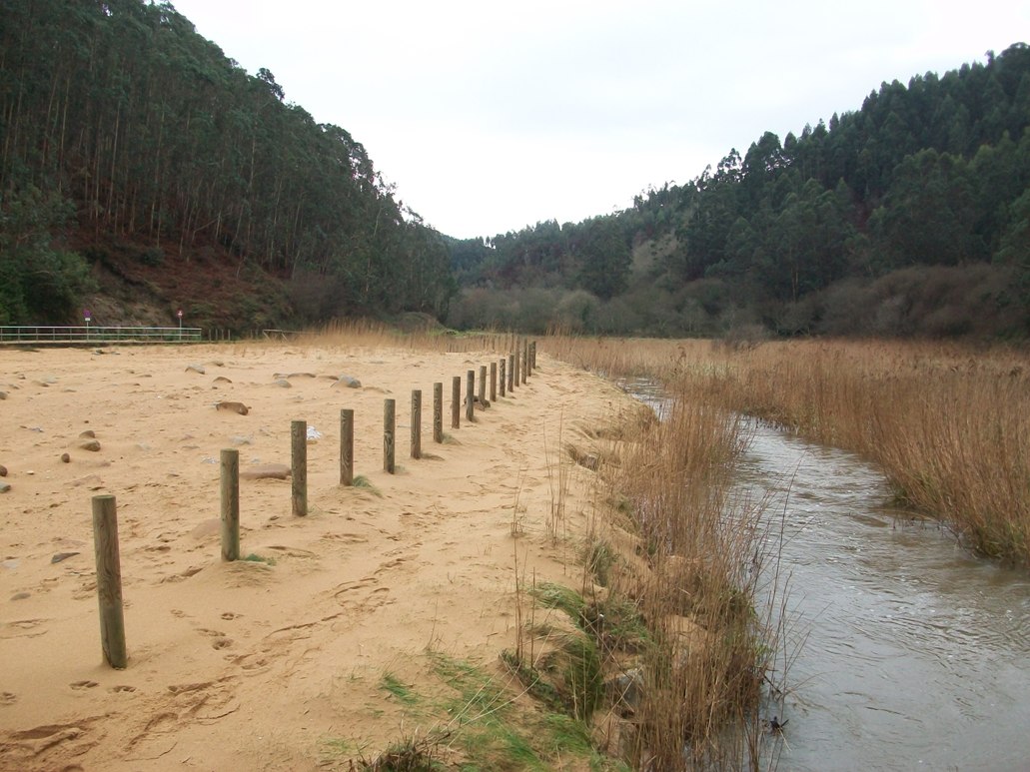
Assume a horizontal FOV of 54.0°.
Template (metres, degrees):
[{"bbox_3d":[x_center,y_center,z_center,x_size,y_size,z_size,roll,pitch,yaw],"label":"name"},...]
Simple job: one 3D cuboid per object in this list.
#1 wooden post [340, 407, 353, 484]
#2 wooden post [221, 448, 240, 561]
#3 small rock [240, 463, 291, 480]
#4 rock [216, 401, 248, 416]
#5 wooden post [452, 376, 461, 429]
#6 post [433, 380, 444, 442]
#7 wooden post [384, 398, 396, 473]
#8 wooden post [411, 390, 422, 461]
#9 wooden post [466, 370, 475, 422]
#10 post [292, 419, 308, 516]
[{"bbox_3d":[-1.575,0.580,9.489,0.118,0.714,0.118,1,3,0],"label":"wooden post"},{"bbox_3d":[-1.855,0.779,6.588,0.118,0.720,0.118,1,3,0],"label":"wooden post"},{"bbox_3d":[-2.435,0.836,9.900,0.520,0.120,0.340,1,3,0],"label":"small rock"},{"bbox_3d":[-4.863,0.387,17.400,0.550,0.180,0.340,1,3,0],"label":"rock"},{"bbox_3d":[-0.899,0.261,15.556,0.118,0.799,0.118,1,3,0],"label":"wooden post"},{"bbox_3d":[-1.064,0.377,14.062,0.118,0.837,0.118,1,3,0],"label":"post"},{"bbox_3d":[-1.363,0.554,11.013,0.118,0.807,0.118,1,3,0],"label":"wooden post"},{"bbox_3d":[-1.217,0.484,12.508,0.118,0.854,0.118,1,3,0],"label":"wooden post"},{"bbox_3d":[-0.755,0.172,17.208,0.118,0.855,0.118,1,3,0],"label":"wooden post"},{"bbox_3d":[-1.681,0.645,7.896,0.118,0.739,0.118,1,3,0],"label":"post"}]

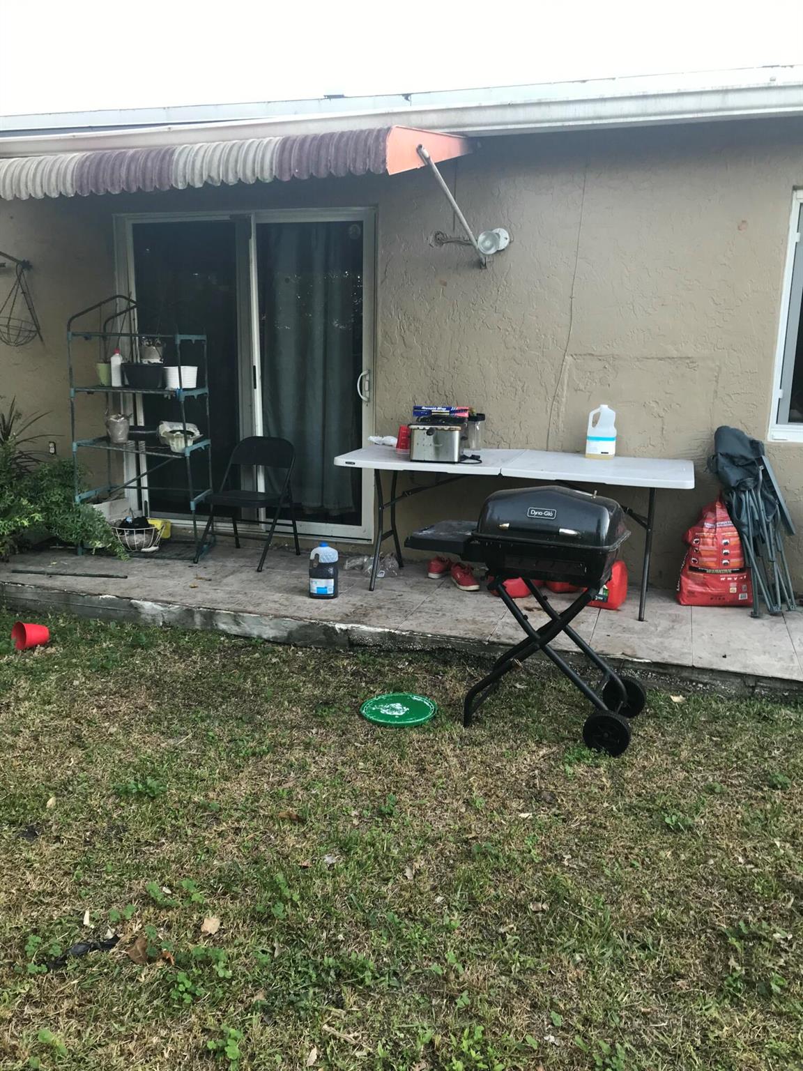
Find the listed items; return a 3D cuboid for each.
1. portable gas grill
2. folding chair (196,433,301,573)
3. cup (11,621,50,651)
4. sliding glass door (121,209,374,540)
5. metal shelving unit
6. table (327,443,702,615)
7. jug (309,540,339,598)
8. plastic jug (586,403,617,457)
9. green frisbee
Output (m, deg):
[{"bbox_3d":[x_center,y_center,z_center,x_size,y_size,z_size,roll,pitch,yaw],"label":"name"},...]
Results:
[{"bbox_3d":[0.496,0.266,3.452,0.950,0.960,0.440,7,14,24],"label":"portable gas grill"},{"bbox_3d":[-0.946,-0.213,5.319,0.465,0.750,0.480,7,14,23],"label":"folding chair"},{"bbox_3d":[-1.788,0.486,4.194,0.140,0.140,0.150,10,5,36],"label":"cup"},{"bbox_3d":[-1.003,-1.016,5.602,1.800,2.030,0.100,5,14,17],"label":"sliding glass door"},{"bbox_3d":[-1.622,-0.685,5.466,0.720,1.580,0.500,2,13,6],"label":"metal shelving unit"},{"bbox_3d":[0.603,-0.049,4.731,1.830,0.740,0.720,5,14,17],"label":"table"},{"bbox_3d":[-0.417,0.179,4.654,0.150,0.300,0.140,2,13,6],"label":"jug"},{"bbox_3d":[1.094,-0.567,4.728,0.150,0.285,0.145,4,14,14],"label":"plastic jug"},{"bbox_3d":[-0.010,0.712,3.532,0.302,0.028,0.302,1,13,0],"label":"green frisbee"}]

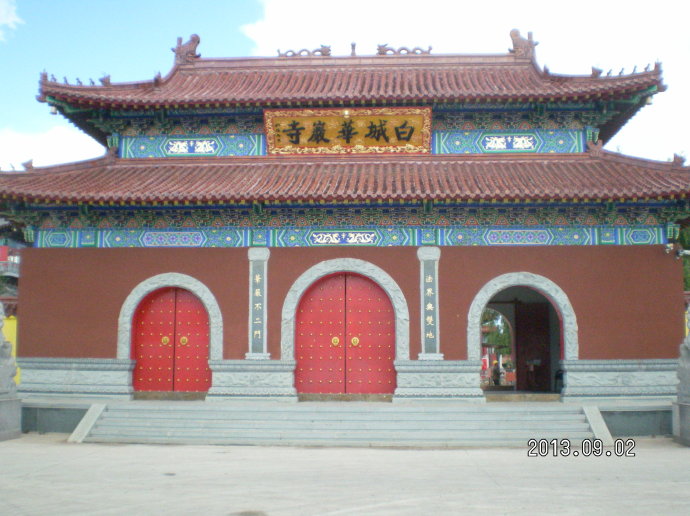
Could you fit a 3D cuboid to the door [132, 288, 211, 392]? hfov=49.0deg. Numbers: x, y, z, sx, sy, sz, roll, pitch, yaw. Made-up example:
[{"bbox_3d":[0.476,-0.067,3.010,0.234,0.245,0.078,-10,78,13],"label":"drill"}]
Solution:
[{"bbox_3d":[-4.139,1.953,18.115,1.933,2.491,0.120,0,-7,3],"label":"door"}]

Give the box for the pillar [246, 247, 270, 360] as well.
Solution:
[{"bbox_3d":[-1.993,1.057,17.576,0.535,2.622,0.200,0,-7,3],"label":"pillar"}]

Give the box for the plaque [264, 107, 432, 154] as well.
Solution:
[{"bbox_3d":[0.069,-3.269,19.445,4.243,1.199,0.150,0,18,3],"label":"plaque"}]

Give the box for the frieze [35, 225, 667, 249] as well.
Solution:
[{"bbox_3d":[-0.020,-0.464,17.826,14.798,0.520,0.250,0,-7,3],"label":"frieze"}]

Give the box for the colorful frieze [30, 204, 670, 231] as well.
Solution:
[{"bbox_3d":[-0.015,-0.884,17.521,14.580,0.554,0.600,0,-7,3],"label":"colorful frieze"}]

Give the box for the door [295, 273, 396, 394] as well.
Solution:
[{"bbox_3d":[0.005,1.764,17.932,2.424,2.892,0.120,0,-7,3],"label":"door"}]

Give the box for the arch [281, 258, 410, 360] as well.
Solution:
[{"bbox_3d":[0.005,1.190,17.541,2.987,2.348,0.220,0,-7,3],"label":"arch"}]

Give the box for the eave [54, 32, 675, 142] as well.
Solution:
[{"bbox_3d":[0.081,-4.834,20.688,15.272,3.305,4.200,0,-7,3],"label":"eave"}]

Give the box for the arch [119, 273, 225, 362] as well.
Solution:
[{"bbox_3d":[-4.072,1.368,17.722,2.499,2.045,0.220,0,-7,3],"label":"arch"}]

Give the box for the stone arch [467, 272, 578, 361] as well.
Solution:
[{"bbox_3d":[4.044,1.337,17.320,2.510,1.998,0.220,0,-7,3],"label":"stone arch"}]

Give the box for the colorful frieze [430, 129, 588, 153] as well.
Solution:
[{"bbox_3d":[4.218,-2.997,19.643,3.888,0.690,0.200,0,-7,3],"label":"colorful frieze"}]

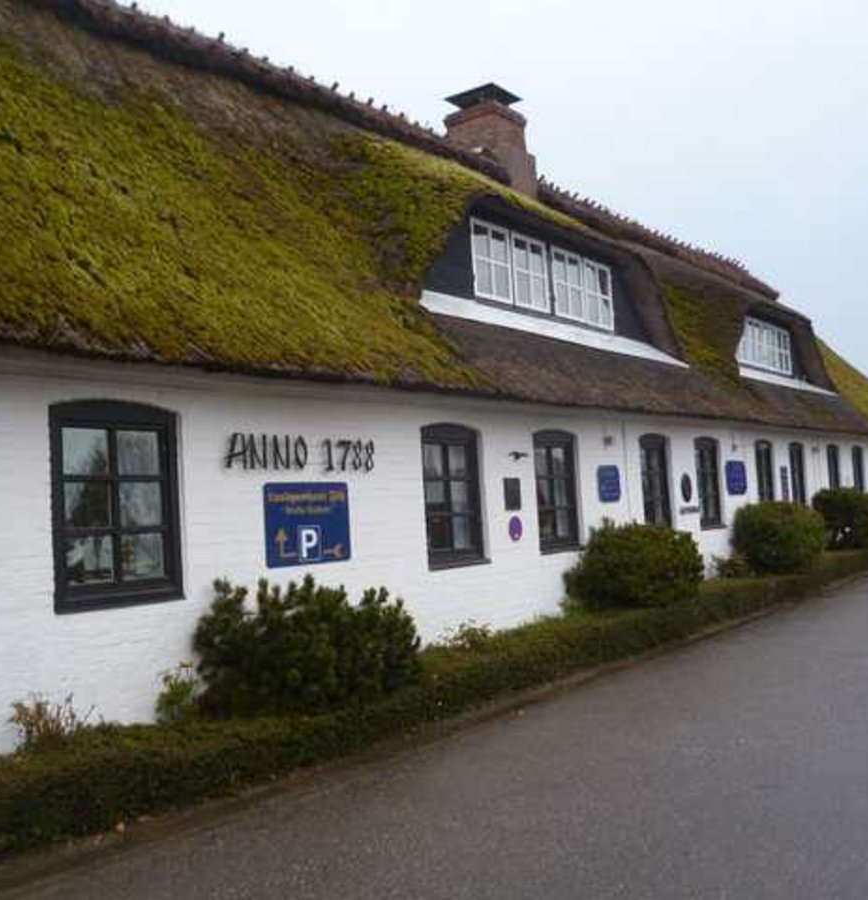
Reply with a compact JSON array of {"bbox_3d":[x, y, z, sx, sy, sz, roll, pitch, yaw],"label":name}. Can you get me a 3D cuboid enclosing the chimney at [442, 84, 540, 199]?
[{"bbox_3d":[1.060,-5.548,17.975,0.957,1.868,1.385,-6,-5,38],"label":"chimney"}]

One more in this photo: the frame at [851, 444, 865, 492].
[{"bbox_3d":[9.441,0.636,21.594,0.142,1.392,0.991,-6,-5,38],"label":"frame"}]

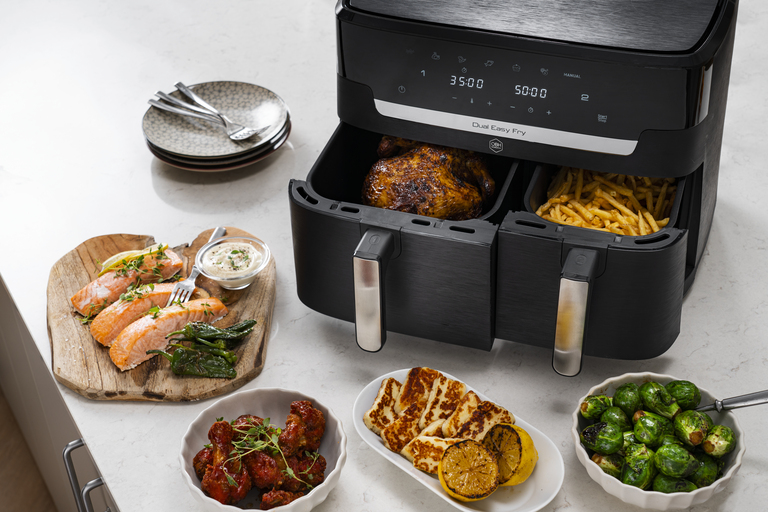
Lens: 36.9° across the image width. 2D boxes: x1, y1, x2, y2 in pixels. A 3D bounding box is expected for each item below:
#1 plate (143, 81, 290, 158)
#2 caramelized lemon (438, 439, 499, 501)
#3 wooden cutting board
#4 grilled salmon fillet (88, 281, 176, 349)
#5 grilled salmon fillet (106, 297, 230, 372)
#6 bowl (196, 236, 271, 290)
[{"bbox_3d":[-0.213,-0.168,1.470,0.184,0.021,0.184,-1,37,0],"label":"plate"},{"bbox_3d":[0.072,0.190,1.004,0.054,0.034,0.054,3,68,-7],"label":"caramelized lemon"},{"bbox_3d":[-0.236,0.059,1.214,0.247,0.017,0.270,-3,38,-3],"label":"wooden cutting board"},{"bbox_3d":[-0.251,0.052,1.188,0.119,0.027,0.037,-28,45,-30],"label":"grilled salmon fillet"},{"bbox_3d":[-0.224,0.069,1.165,0.133,0.027,0.037,-29,46,-32],"label":"grilled salmon fillet"},{"bbox_3d":[-0.160,0.014,1.234,0.077,0.029,0.077,-1,37,0],"label":"bowl"}]

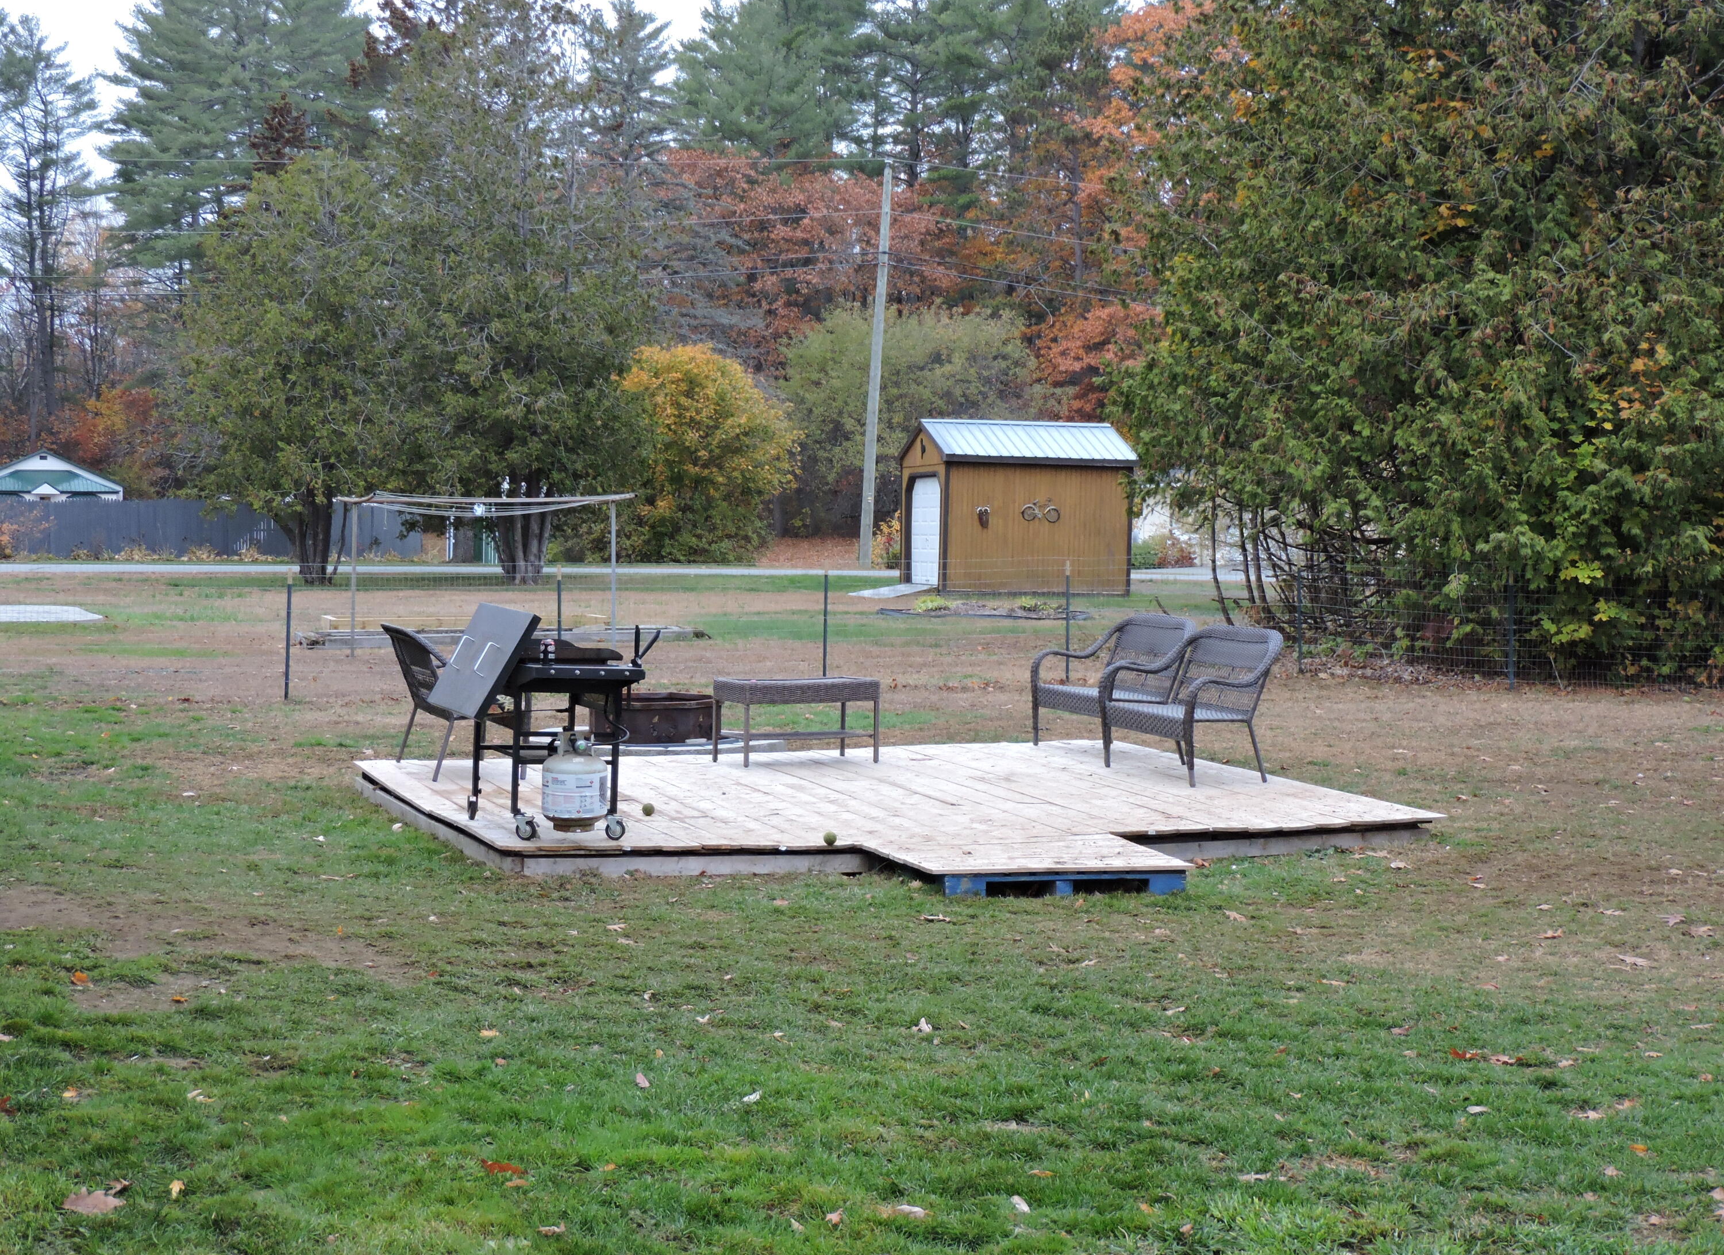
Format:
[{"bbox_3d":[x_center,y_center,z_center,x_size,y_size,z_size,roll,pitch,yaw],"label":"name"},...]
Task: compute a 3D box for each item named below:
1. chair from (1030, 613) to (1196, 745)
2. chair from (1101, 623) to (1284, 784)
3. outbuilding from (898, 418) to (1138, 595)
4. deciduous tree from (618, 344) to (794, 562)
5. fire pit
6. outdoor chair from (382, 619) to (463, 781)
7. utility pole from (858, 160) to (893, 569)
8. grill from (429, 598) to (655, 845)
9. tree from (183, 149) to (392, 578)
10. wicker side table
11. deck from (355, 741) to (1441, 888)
[{"bbox_3d":[1.544,0.356,17.180,0.640,0.860,1.170,0,3,-20],"label":"chair"},{"bbox_3d":[1.897,0.428,15.853,0.640,0.860,1.170,0,3,-20],"label":"chair"},{"bbox_3d":[2.914,-2.284,51.688,3.870,3.200,2.700,0,3,-17],"label":"outbuilding"},{"bbox_3d":[-4.132,-4.722,73.850,4.950,5.850,4.800,1,3,0],"label":"deciduous tree"},{"bbox_3d":[-1.418,0.608,18.797,0.910,0.280,0.910,0,3,-20],"label":"fire pit"},{"bbox_3d":[-2.317,0.389,15.625,0.640,0.860,1.170,0,3,-20],"label":"outdoor chair"},{"bbox_3d":[0.359,-6.503,67.750,0.290,10.128,0.290,3,3,0],"label":"utility pole"},{"bbox_3d":[-1.544,0.441,13.032,0.830,1.040,1.150,0,3,-22],"label":"grill"},{"bbox_3d":[-10.987,-5.055,52.787,4.300,8.350,4.200,1,3,0],"label":"tree"},{"bbox_3d":[-0.398,0.563,16.393,0.890,0.480,0.450,-1,3,-29],"label":"wicker side table"},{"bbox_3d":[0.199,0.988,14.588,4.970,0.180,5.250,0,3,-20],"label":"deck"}]

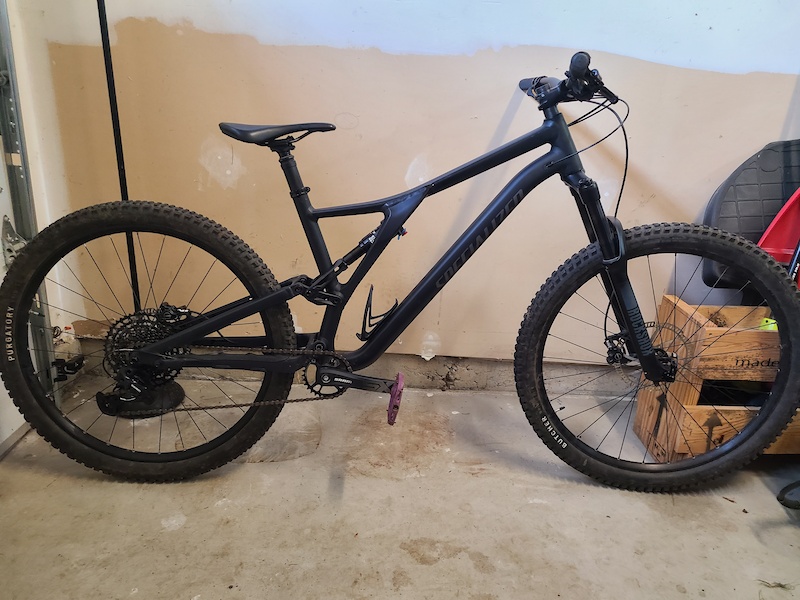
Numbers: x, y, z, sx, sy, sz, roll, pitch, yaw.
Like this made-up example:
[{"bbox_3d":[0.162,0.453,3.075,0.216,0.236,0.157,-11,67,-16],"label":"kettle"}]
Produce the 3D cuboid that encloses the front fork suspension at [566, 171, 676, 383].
[{"bbox_3d":[0.544,-0.063,1.475,0.127,0.568,0.186,-16,14,12],"label":"front fork suspension"}]

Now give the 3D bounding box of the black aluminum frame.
[{"bbox_3d":[-0.025,-0.123,1.449,1.245,0.666,0.167,2,13,-2],"label":"black aluminum frame"}]

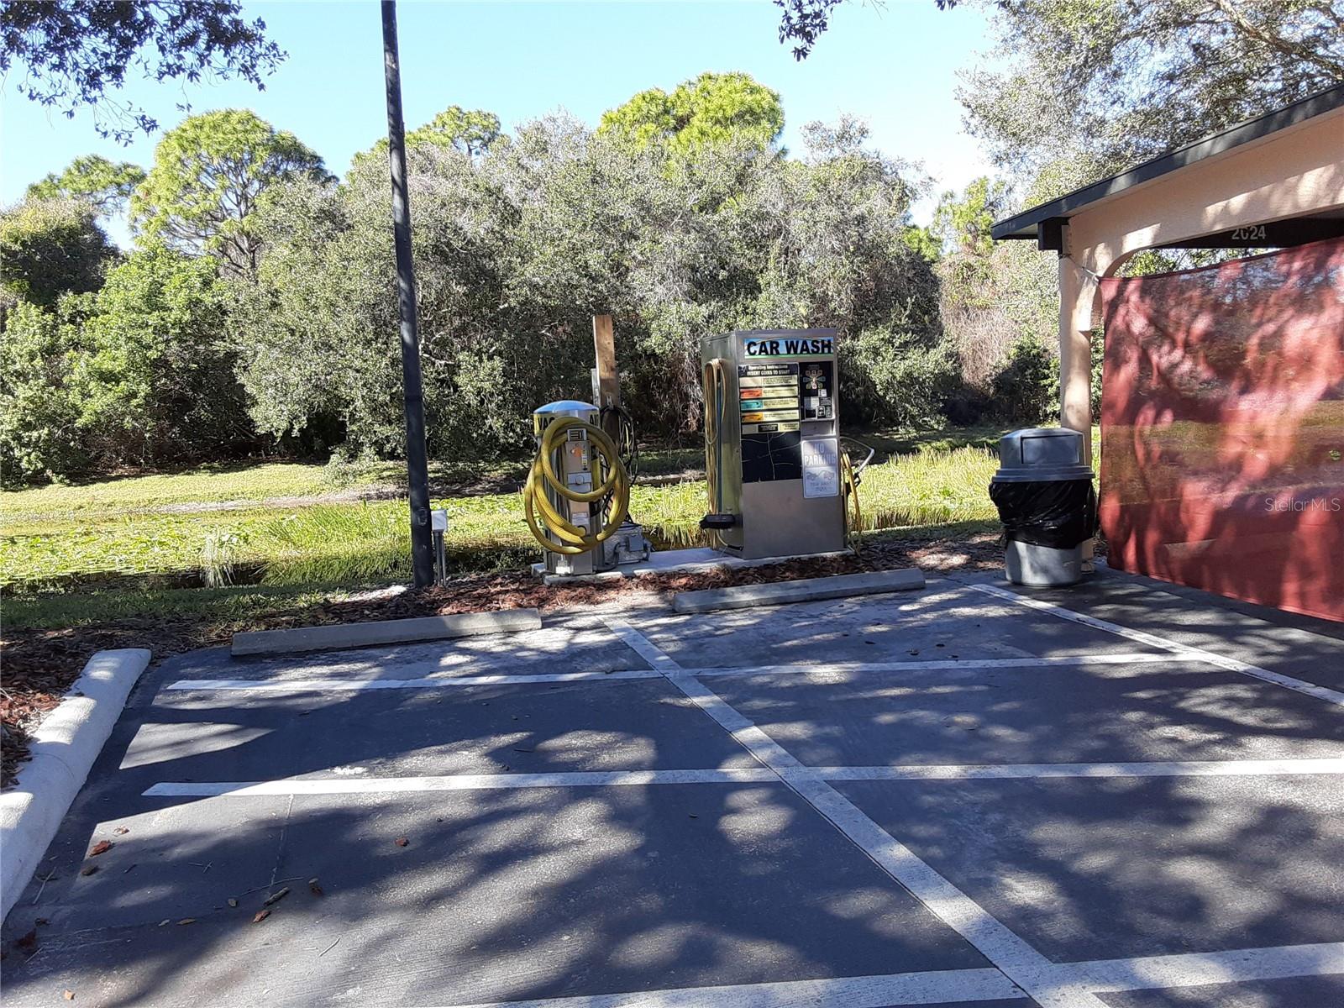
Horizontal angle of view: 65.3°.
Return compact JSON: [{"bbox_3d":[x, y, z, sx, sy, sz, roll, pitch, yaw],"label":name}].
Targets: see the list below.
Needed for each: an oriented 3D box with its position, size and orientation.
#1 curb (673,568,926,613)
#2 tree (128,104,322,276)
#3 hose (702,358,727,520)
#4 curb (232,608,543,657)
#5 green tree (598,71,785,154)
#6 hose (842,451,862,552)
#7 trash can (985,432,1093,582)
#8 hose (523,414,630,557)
[{"bbox_3d":[0.901,0.600,7.244,1.865,0.110,0.150,-4,7,-19],"label":"curb"},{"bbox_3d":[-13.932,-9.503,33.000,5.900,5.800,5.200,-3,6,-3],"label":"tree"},{"bbox_3d":[0.354,-0.551,8.738,0.150,1.300,0.270,-5,7,-16],"label":"hose"},{"bbox_3d":[-1.707,0.770,6.395,1.814,0.110,0.150,-3,7,-16],"label":"curb"},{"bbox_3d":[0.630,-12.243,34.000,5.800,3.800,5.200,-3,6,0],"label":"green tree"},{"bbox_3d":[1.478,-0.018,8.810,0.160,0.860,0.270,-5,7,-16],"label":"hose"},{"bbox_3d":[2.715,0.011,7.681,0.680,1.080,0.680,-2,6,9],"label":"trash can"},{"bbox_3d":[-0.707,-0.137,7.800,0.710,0.950,0.300,-5,7,-16],"label":"hose"}]

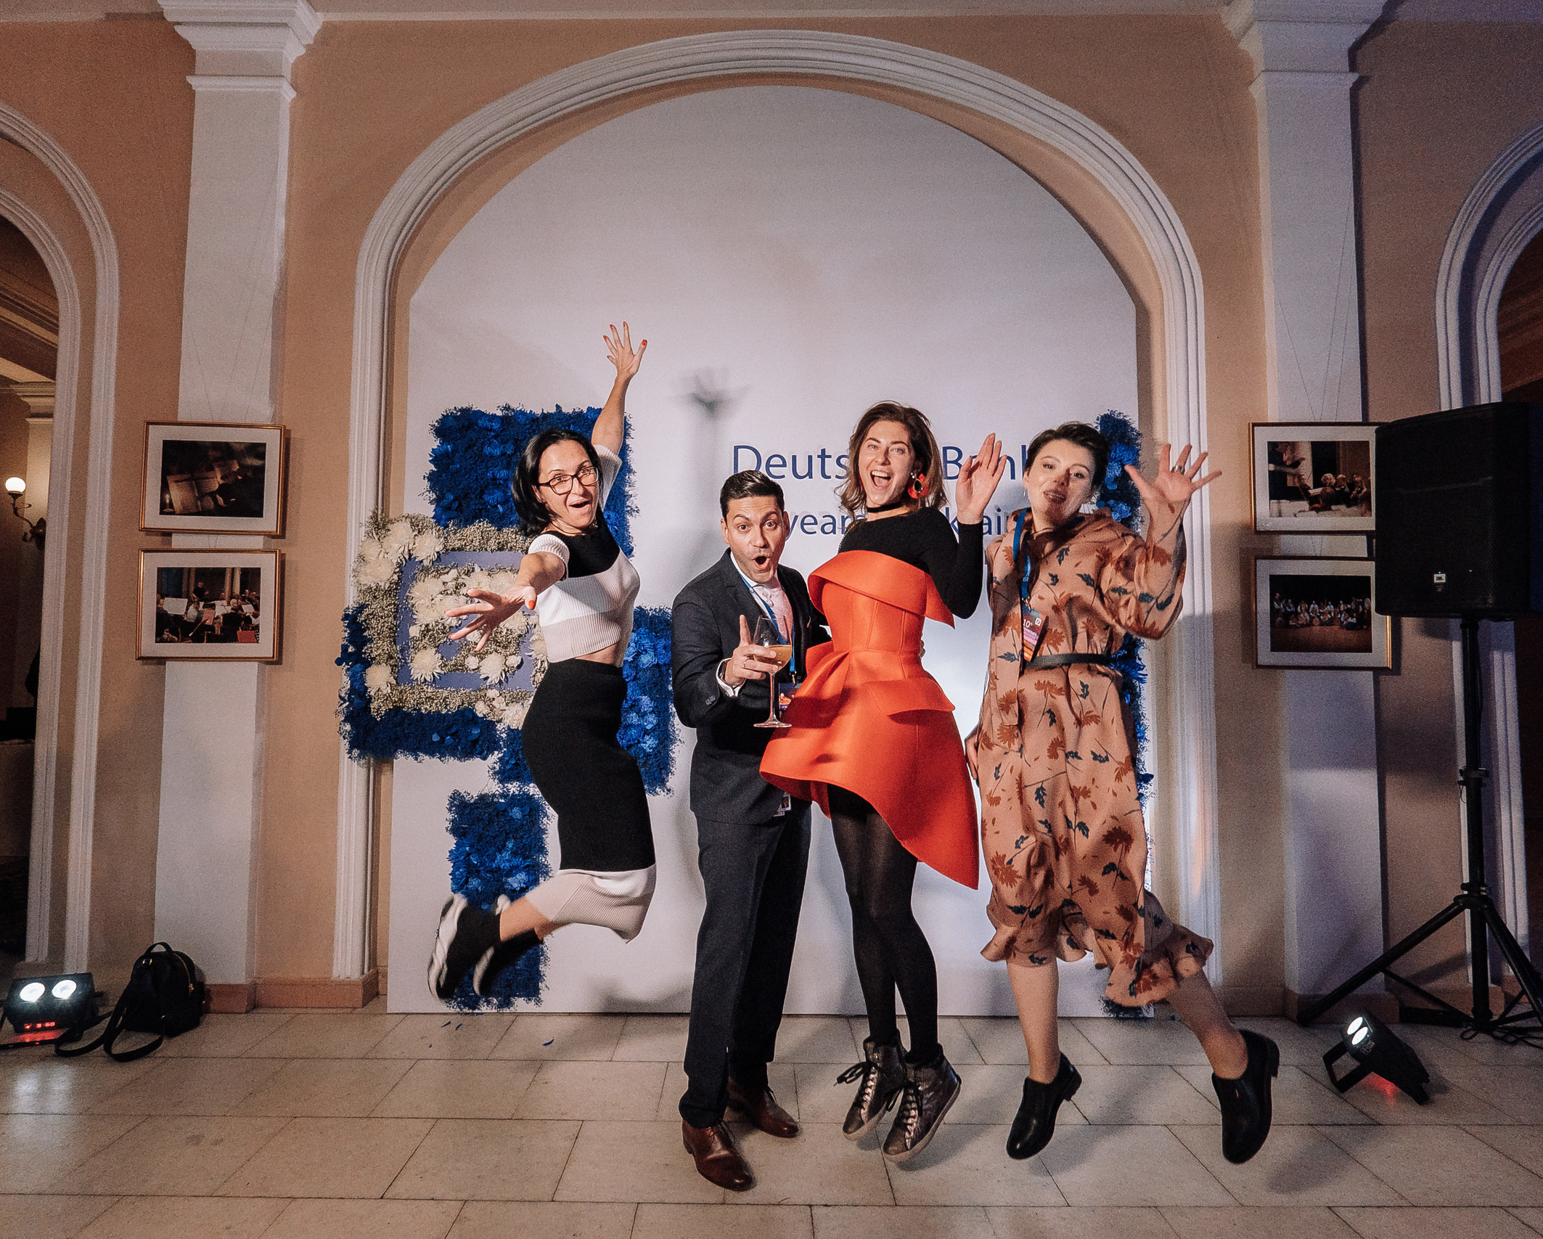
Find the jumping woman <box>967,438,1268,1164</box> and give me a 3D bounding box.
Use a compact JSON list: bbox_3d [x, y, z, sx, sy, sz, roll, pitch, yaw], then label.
[{"bbox_3d":[0.842,0.377,1.806,0.630,1.691,0.460,-2,-4,32],"label":"jumping woman"}]

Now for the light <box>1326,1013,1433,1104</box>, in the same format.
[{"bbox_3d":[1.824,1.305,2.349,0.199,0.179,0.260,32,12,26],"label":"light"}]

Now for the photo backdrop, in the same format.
[{"bbox_3d":[0.005,-0.315,2.893,2.750,3.478,0.060,0,-3,0],"label":"photo backdrop"}]

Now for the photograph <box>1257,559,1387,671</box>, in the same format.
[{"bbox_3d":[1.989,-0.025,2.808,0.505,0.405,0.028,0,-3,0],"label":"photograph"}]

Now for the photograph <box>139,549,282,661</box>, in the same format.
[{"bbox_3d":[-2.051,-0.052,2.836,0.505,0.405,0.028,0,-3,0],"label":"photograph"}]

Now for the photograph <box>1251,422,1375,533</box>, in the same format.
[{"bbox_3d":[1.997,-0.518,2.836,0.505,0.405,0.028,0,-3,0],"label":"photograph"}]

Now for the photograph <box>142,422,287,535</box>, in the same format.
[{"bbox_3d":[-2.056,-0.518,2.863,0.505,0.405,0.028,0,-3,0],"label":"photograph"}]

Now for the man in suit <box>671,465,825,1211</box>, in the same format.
[{"bbox_3d":[-0.032,0.491,2.036,0.470,1.770,0.420,2,-4,-26],"label":"man in suit"}]

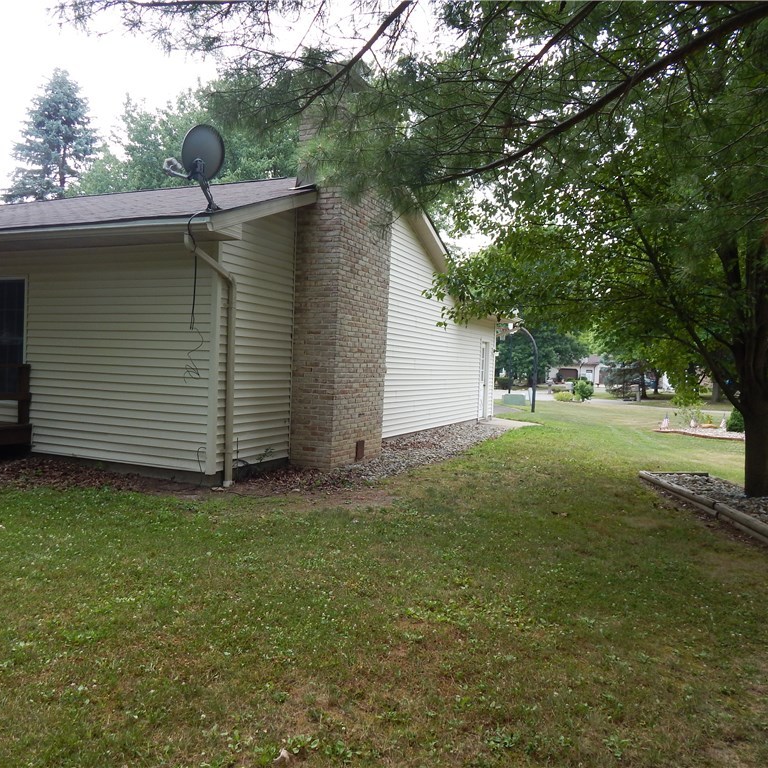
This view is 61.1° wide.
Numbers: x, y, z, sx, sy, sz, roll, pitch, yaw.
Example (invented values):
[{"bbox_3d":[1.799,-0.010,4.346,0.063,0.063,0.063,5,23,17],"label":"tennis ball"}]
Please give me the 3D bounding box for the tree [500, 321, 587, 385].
[{"bbox_3d":[16.429,-3.925,68.882,10.500,8.600,10.000,2,2,0],"label":"tree"}]

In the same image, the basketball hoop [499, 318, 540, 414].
[{"bbox_3d":[4.828,-0.829,23.624,1.500,3.580,1.120,3,2,24],"label":"basketball hoop"}]

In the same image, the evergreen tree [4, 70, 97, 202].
[{"bbox_3d":[-17.148,-8.149,33.723,6.600,16.200,6.600,2,2,0],"label":"evergreen tree"}]

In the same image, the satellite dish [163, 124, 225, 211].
[{"bbox_3d":[-1.980,-2.257,6.800,0.620,0.860,0.540,4,2,43],"label":"satellite dish"}]

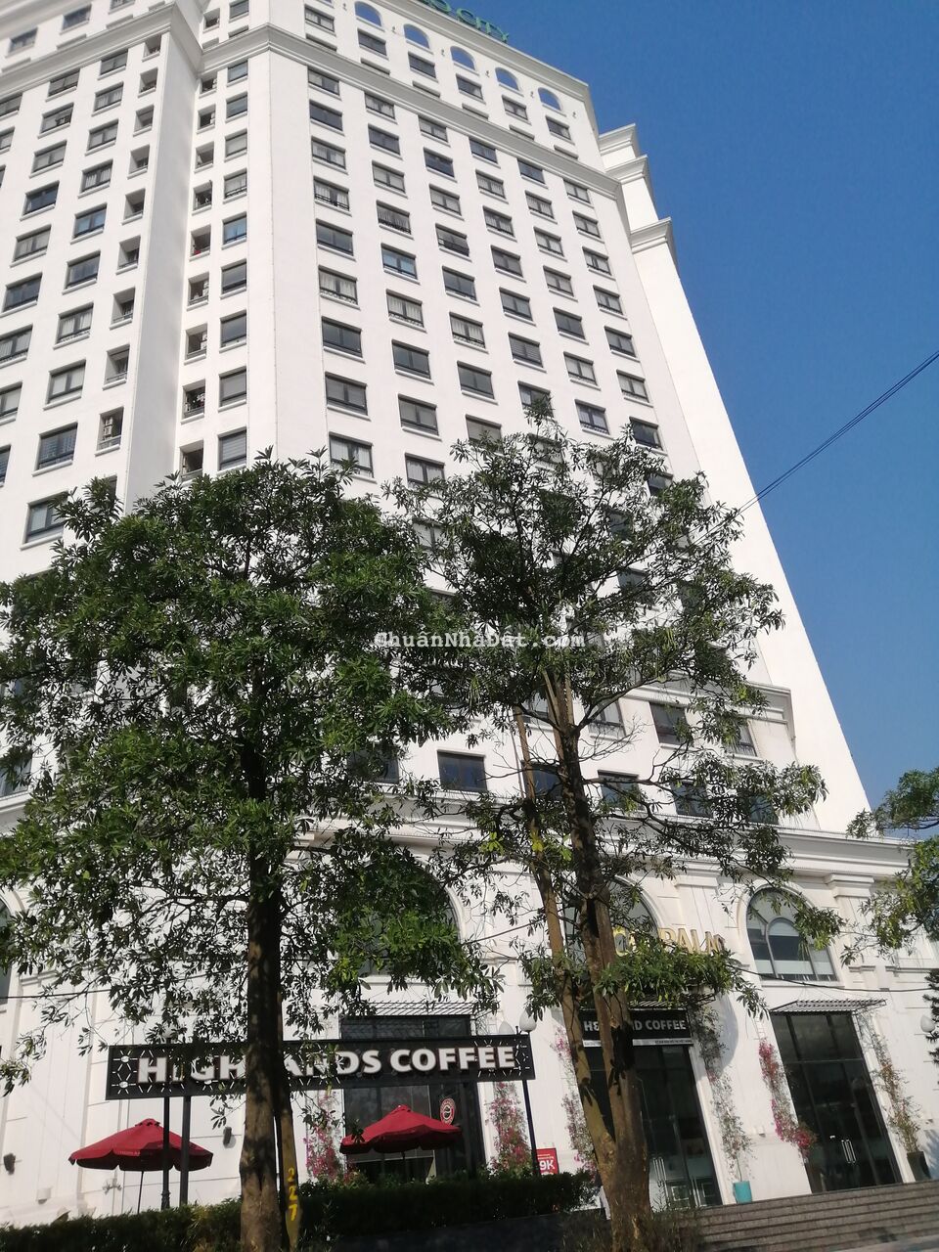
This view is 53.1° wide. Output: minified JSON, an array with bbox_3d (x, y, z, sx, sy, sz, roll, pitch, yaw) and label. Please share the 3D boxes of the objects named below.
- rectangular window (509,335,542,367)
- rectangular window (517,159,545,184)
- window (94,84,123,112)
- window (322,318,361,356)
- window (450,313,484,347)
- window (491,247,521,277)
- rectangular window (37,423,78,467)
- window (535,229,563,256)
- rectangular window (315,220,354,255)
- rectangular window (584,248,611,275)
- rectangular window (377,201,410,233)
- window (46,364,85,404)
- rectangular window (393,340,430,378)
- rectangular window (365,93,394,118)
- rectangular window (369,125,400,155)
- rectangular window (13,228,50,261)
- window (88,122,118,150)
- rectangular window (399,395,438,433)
[{"bbox_3d":[2.690,-13.056,44.701,1.740,1.634,0.200,10,-35,-27],"label":"rectangular window"},{"bbox_3d":[3.568,-26.233,54.661,1.706,1.625,0.200,10,-36,-27],"label":"rectangular window"},{"bbox_3d":[-17.521,-25.643,45.762,1.583,1.625,0.200,-15,-32,11],"label":"window"},{"bbox_3d":[-5.190,-11.676,38.219,1.620,1.500,0.160,10,-36,-27],"label":"window"},{"bbox_3d":[-0.073,-13.612,43.453,1.739,1.625,0.200,10,-36,-27],"label":"window"},{"bbox_3d":[1.953,-18.811,48.634,1.675,1.600,0.200,10,-36,-27],"label":"window"},{"bbox_3d":[-14.927,-6.491,34.115,1.579,1.668,0.200,-15,-32,11],"label":"rectangular window"},{"bbox_3d":[4.407,-21.179,52.255,1.748,1.680,0.200,10,-36,-27],"label":"window"},{"bbox_3d":[-5.997,-17.241,42.008,1.757,1.634,0.200,10,-35,-27],"label":"rectangular window"},{"bbox_3d":[7.278,-20.667,53.737,1.748,1.680,0.200,10,-36,-27],"label":"rectangular window"},{"bbox_3d":[-3.656,-19.643,45.484,1.716,1.546,0.200,10,-36,-27],"label":"rectangular window"},{"bbox_3d":[-14.922,-8.997,34.900,1.566,1.634,0.200,-14,-32,11],"label":"window"},{"bbox_3d":[-2.452,-11.187,39.634,1.620,1.500,0.160,10,-36,-27],"label":"rectangular window"},{"bbox_3d":[-4.781,-27.729,50.378,1.706,1.625,0.200,10,-36,-27],"label":"rectangular window"},{"bbox_3d":[-4.401,-24.999,48.684,1.706,1.757,0.200,10,-36,-27],"label":"rectangular window"},{"bbox_3d":[-19.232,-16.764,41.385,1.638,1.680,0.200,-15,-32,11],"label":"rectangular window"},{"bbox_3d":[-17.134,-22.899,44.063,1.583,1.625,0.200,-15,-32,11],"label":"window"},{"bbox_3d":[-2.075,-8.480,37.970,1.620,1.500,0.160,10,-36,-27],"label":"rectangular window"}]

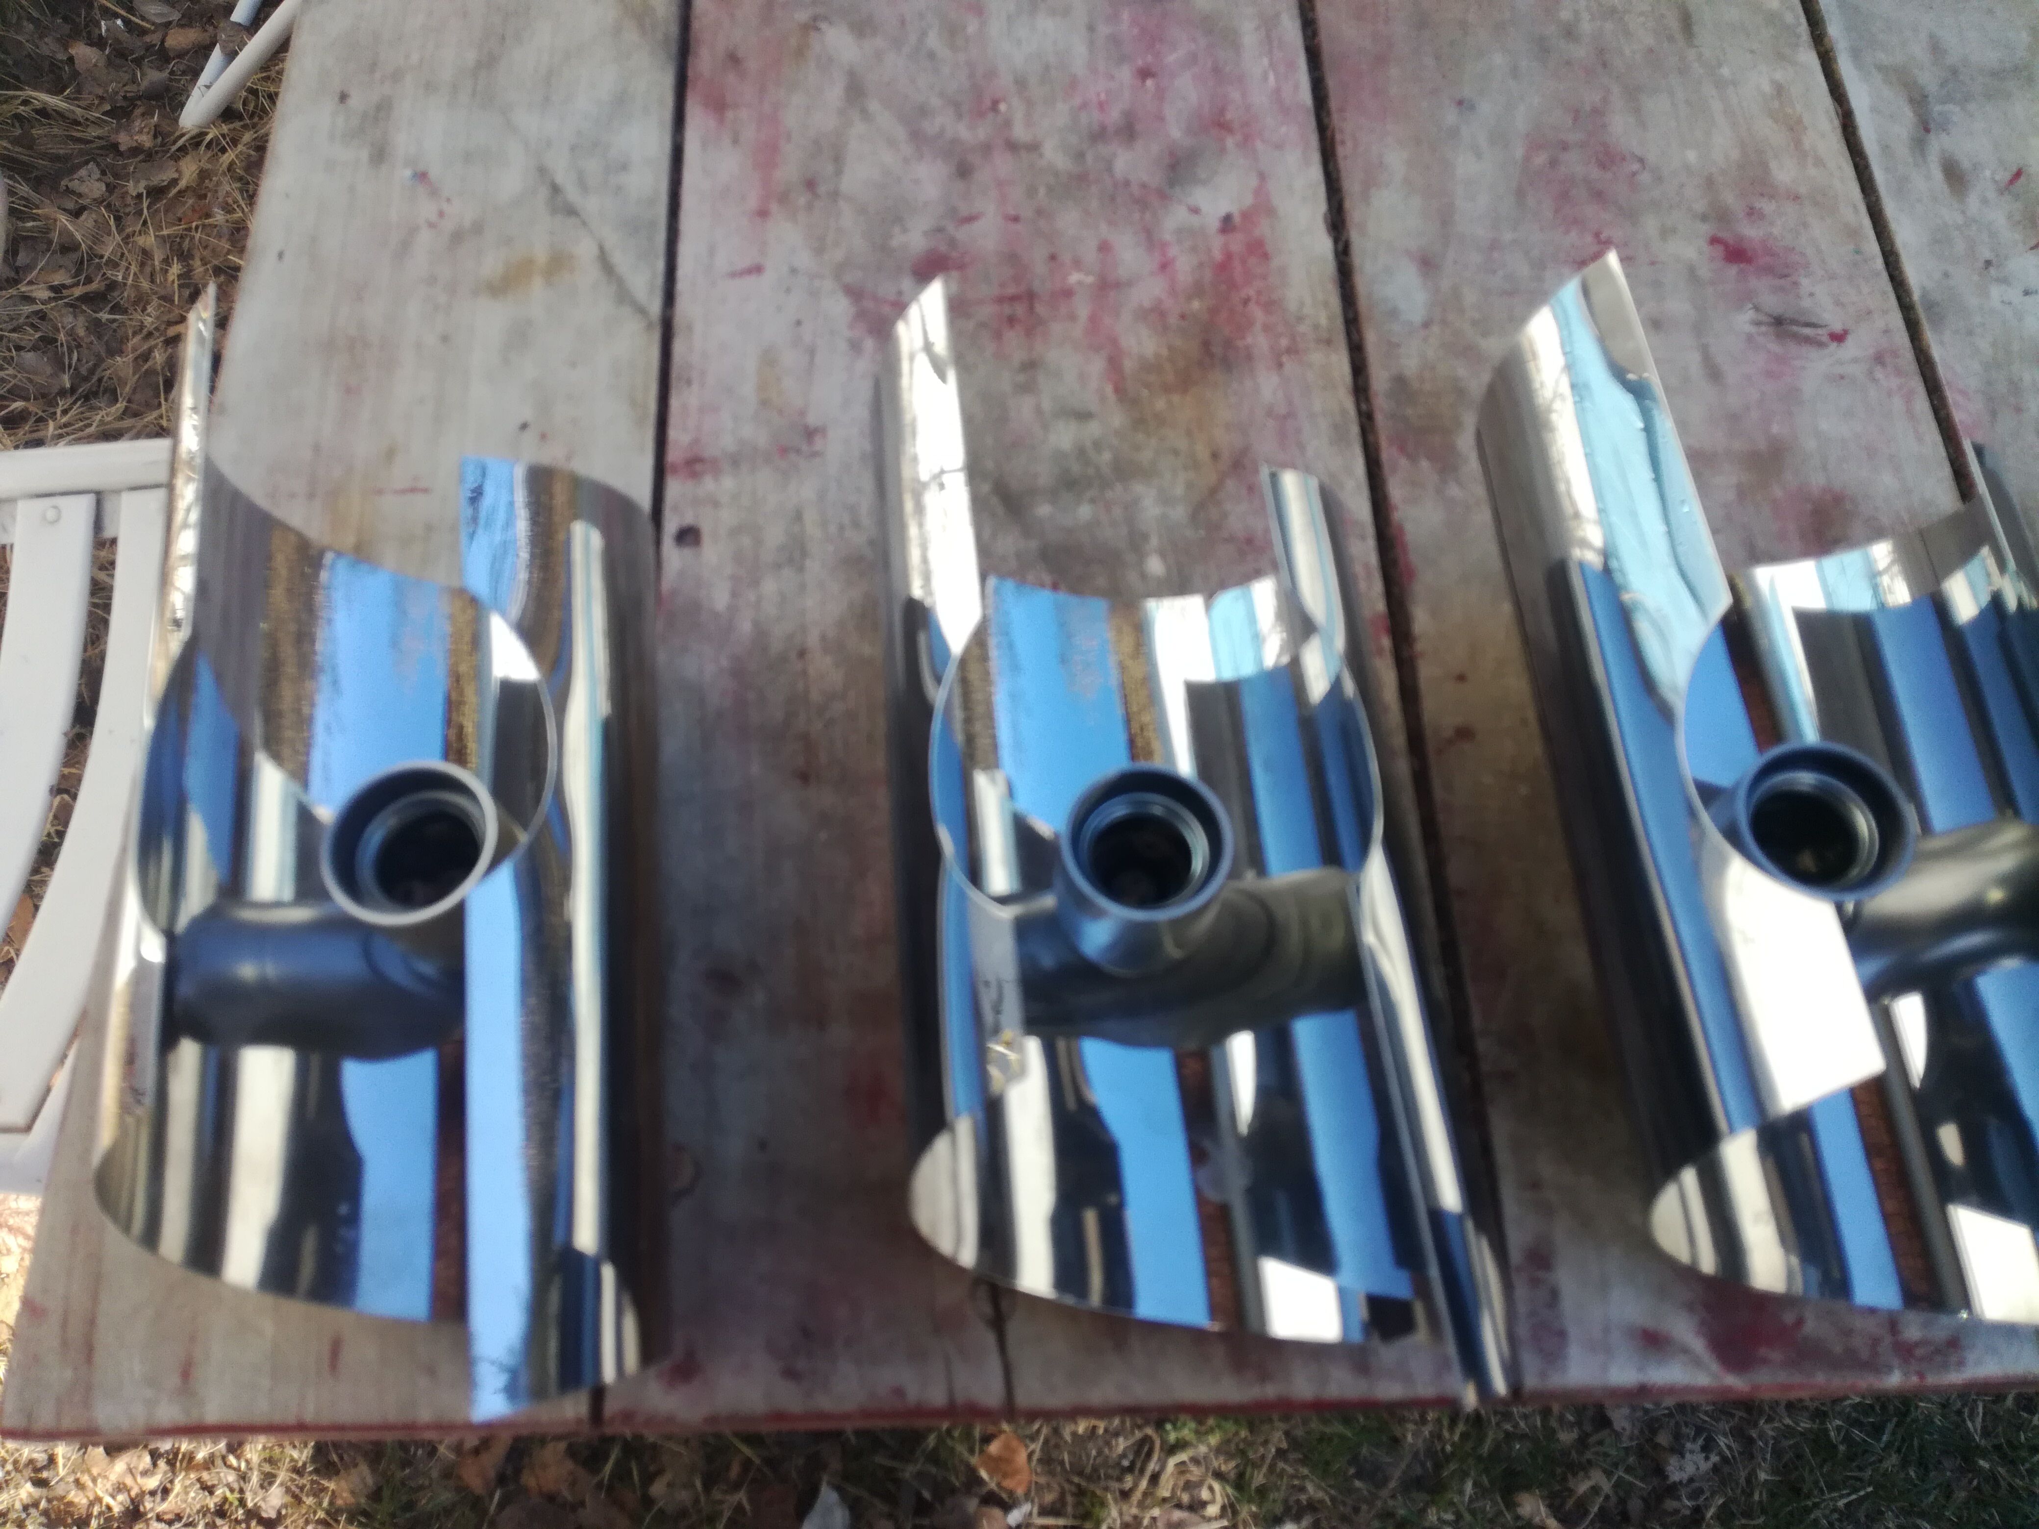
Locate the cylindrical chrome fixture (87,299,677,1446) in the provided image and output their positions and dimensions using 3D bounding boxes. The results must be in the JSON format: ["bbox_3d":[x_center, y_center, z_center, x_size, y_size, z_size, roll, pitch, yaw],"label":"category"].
[{"bbox_3d":[-0.171,0.021,0.451,0.133,0.126,0.314,-5,67,0],"label":"cylindrical chrome fixture"}]

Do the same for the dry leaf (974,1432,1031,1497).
[{"bbox_3d":[-0.011,0.480,1.090,0.038,0.014,0.046,-21,68,-7],"label":"dry leaf"}]

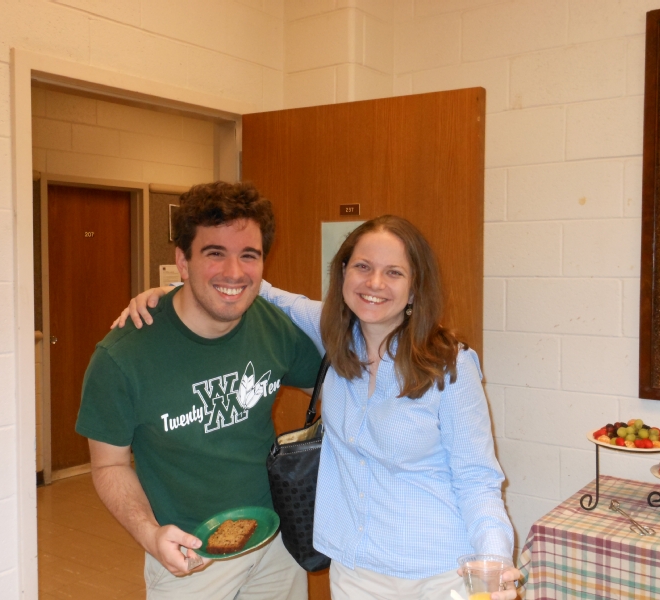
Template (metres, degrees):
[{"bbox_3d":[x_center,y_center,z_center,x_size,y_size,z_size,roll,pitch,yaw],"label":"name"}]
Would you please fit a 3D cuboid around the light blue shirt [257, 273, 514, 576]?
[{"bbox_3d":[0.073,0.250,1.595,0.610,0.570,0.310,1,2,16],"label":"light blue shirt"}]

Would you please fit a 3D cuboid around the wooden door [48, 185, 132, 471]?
[{"bbox_3d":[-1.752,0.204,5.554,0.045,2.039,0.803,2,3,38],"label":"wooden door"}]

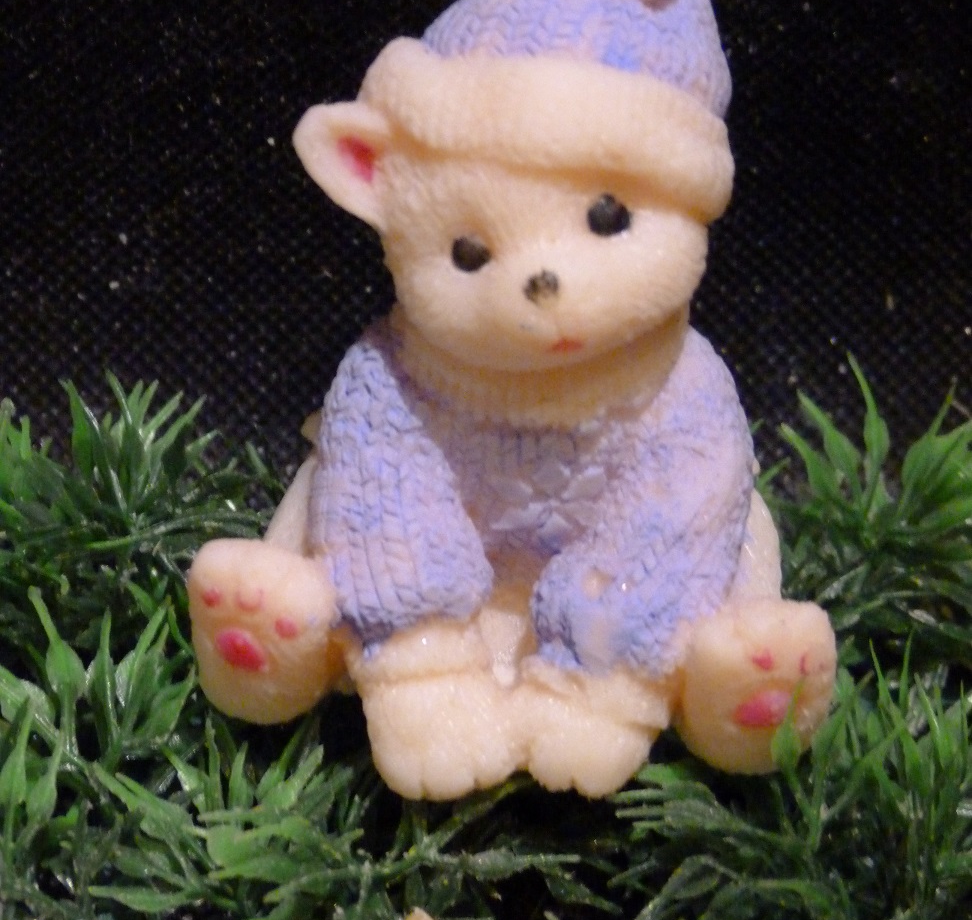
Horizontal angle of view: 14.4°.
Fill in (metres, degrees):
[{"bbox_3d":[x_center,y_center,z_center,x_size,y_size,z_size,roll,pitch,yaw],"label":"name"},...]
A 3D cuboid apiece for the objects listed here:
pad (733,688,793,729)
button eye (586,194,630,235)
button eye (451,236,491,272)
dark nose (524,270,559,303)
[{"bbox_3d":[0.026,0.023,0.357,0.006,0.004,0.002,3,8,-15],"label":"pad"},{"bbox_3d":[0.011,-0.022,0.346,0.004,0.004,0.002,-13,13,-4],"label":"button eye"},{"bbox_3d":[-0.001,-0.018,0.346,0.004,0.003,0.002,-7,10,23],"label":"button eye"},{"bbox_3d":[0.005,-0.015,0.342,0.003,0.003,0.002,-11,10,9],"label":"dark nose"}]

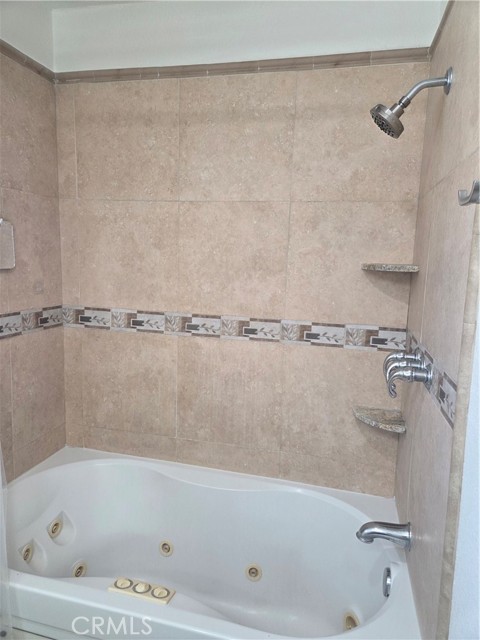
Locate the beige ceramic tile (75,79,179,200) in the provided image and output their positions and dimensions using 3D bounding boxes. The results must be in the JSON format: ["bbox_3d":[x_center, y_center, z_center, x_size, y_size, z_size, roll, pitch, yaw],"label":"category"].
[{"bbox_3d":[-0.460,-0.720,1.730,0.458,0.456,0.012,4,8,13],"label":"beige ceramic tile"}]

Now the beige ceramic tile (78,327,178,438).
[{"bbox_3d":[-0.489,0.277,1.870,0.458,0.452,0.012,4,8,13],"label":"beige ceramic tile"}]

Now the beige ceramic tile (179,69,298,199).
[{"bbox_3d":[-0.016,-0.702,1.648,0.457,0.460,0.012,4,9,13],"label":"beige ceramic tile"}]

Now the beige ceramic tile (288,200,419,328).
[{"bbox_3d":[0.416,-0.208,1.620,0.457,0.460,0.012,4,9,13],"label":"beige ceramic tile"}]

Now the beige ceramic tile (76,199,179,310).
[{"bbox_3d":[-0.473,-0.265,1.794,0.458,0.463,0.012,4,8,13],"label":"beige ceramic tile"}]

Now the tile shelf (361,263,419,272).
[{"bbox_3d":[0.533,-0.186,1.514,0.185,0.024,0.150,4,9,13],"label":"tile shelf"}]

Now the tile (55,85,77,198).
[{"bbox_3d":[-0.725,-0.736,1.790,0.087,0.456,0.012,4,8,13],"label":"tile"}]

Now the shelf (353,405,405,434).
[{"bbox_3d":[0.508,0.368,1.568,0.178,0.028,0.143,4,8,13],"label":"shelf"}]

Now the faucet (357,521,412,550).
[{"bbox_3d":[0.452,0.672,1.346,0.160,0.082,0.062,4,9,13],"label":"faucet"}]

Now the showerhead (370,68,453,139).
[{"bbox_3d":[0.475,-0.605,1.194,0.210,0.182,0.100,4,9,13],"label":"showerhead"}]

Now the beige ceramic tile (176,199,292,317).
[{"bbox_3d":[-0.031,-0.237,1.693,0.451,0.463,0.012,4,8,13],"label":"beige ceramic tile"}]

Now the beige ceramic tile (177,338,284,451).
[{"bbox_3d":[-0.049,0.310,1.805,0.457,0.457,0.012,4,9,13],"label":"beige ceramic tile"}]

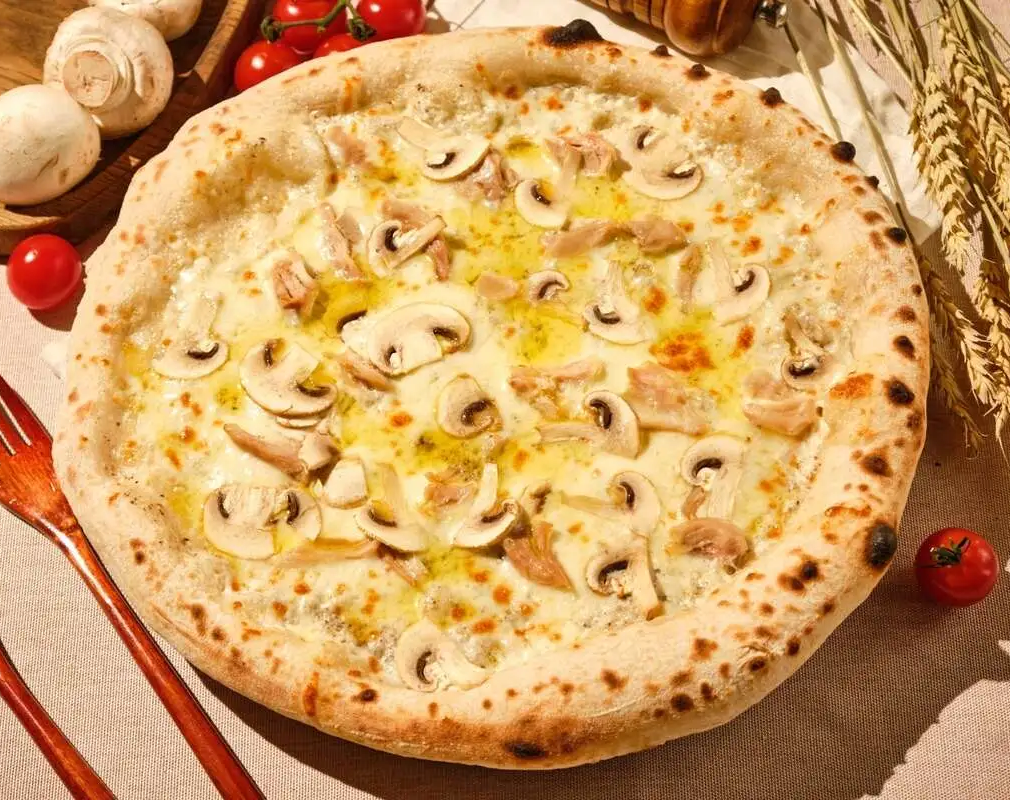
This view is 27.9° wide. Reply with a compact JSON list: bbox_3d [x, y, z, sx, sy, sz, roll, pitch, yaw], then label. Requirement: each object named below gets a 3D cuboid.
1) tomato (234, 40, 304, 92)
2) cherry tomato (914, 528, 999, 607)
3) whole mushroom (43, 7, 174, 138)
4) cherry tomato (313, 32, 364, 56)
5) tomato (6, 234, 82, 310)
[{"bbox_3d":[-0.095,-0.132,0.824,0.028,0.027,0.028,0,62,2],"label":"tomato"},{"bbox_3d":[0.158,0.059,0.712,0.029,0.026,0.029,0,62,2],"label":"cherry tomato"},{"bbox_3d":[-0.155,-0.128,0.795,0.051,0.042,0.051,0,105,17],"label":"whole mushroom"},{"bbox_3d":[-0.065,-0.135,0.824,0.028,0.027,0.028,0,62,2],"label":"cherry tomato"},{"bbox_3d":[-0.177,-0.049,0.782,0.029,0.028,0.029,0,62,2],"label":"tomato"}]

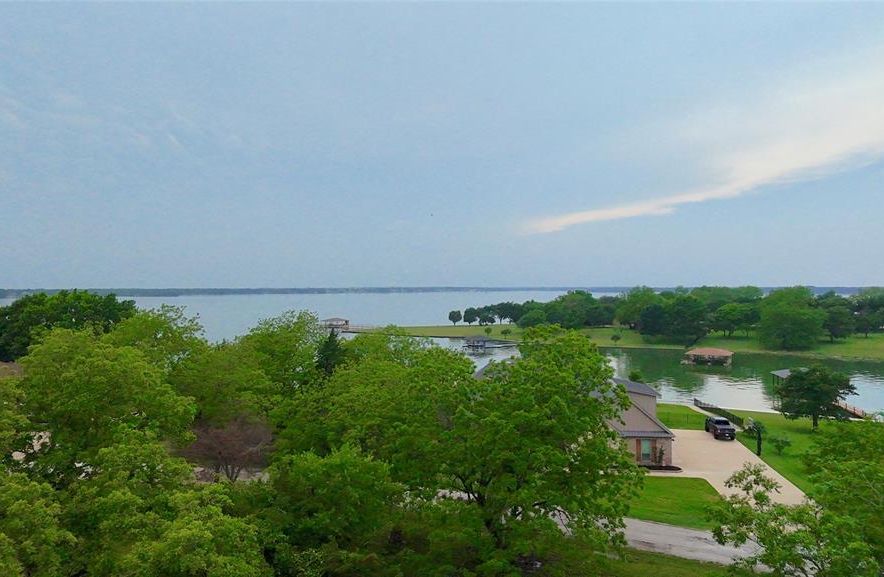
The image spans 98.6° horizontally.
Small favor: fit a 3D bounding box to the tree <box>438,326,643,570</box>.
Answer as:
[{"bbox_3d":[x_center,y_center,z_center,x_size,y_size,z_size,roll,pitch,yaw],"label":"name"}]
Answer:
[{"bbox_3d":[5.630,9.710,23.200,11.680,14.780,11.680,0,0,0],"label":"tree"}]

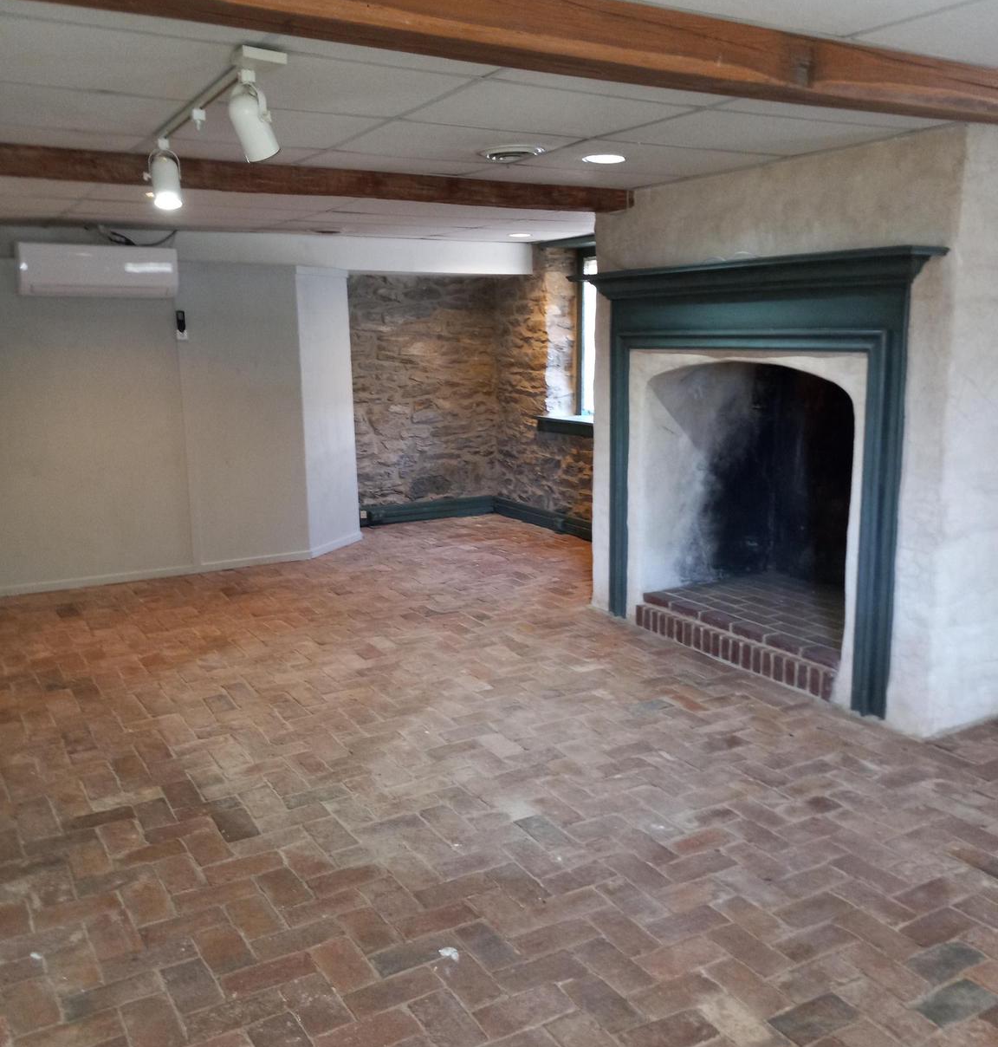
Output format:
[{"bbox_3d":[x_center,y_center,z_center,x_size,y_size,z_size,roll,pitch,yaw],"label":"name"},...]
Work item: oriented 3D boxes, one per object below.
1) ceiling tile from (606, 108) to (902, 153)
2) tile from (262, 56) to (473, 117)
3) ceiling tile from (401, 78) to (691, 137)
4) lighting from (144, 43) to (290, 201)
[{"bbox_3d":[0.853,-1.368,3.634,0.886,0.020,0.572,-7,12,-29],"label":"ceiling tile"},{"bbox_3d":[-0.481,-1.215,2.879,0.612,0.020,0.592,-7,12,-29],"label":"tile"},{"bbox_3d":[0.126,-1.285,3.224,0.759,0.020,0.585,-7,12,-29],"label":"ceiling tile"},{"bbox_3d":[-0.847,-1.091,2.990,0.130,0.256,1.190,-7,12,-29],"label":"lighting"}]

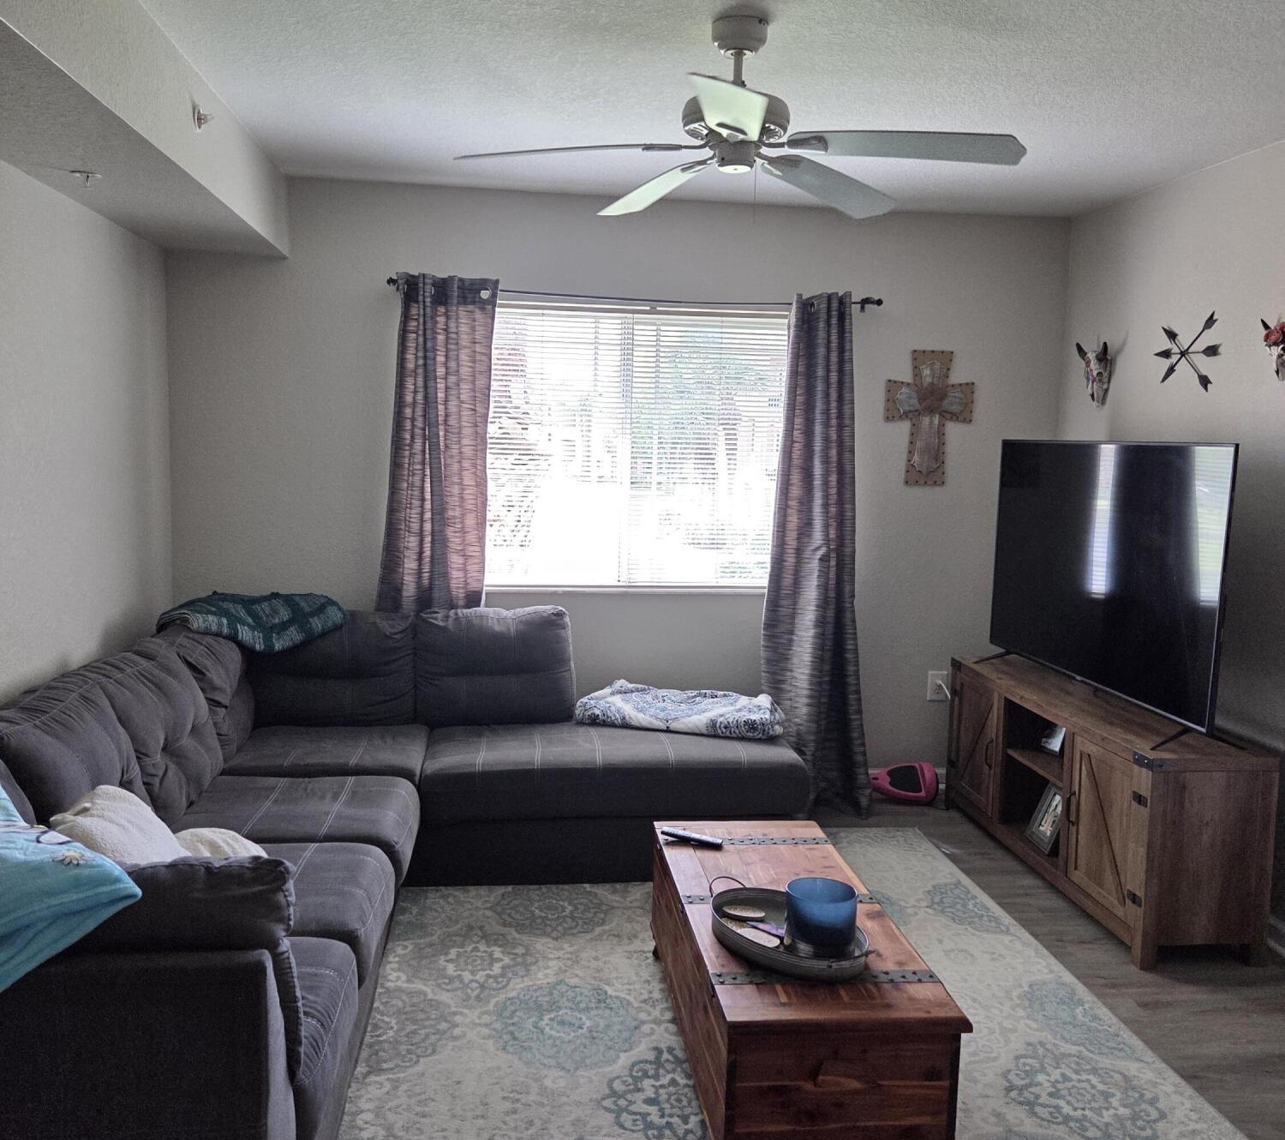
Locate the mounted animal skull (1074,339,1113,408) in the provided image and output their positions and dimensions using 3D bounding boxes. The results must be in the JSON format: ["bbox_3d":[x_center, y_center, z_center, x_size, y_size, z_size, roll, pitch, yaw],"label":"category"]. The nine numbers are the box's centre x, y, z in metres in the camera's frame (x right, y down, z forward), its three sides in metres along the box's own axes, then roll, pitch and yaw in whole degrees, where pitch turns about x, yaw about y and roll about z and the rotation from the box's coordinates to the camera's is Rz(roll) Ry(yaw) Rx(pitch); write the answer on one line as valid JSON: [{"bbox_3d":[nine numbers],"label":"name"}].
[{"bbox_3d":[1.779,-0.772,4.469,0.110,0.250,0.180,1,7,-7],"label":"mounted animal skull"}]

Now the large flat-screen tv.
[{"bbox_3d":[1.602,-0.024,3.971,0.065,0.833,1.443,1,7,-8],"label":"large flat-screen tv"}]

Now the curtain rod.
[{"bbox_3d":[-0.004,-1.088,4.517,2.000,0.060,0.090,1,7,-7],"label":"curtain rod"}]

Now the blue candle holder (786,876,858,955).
[{"bbox_3d":[0.404,0.775,2.557,0.162,0.122,0.162,1,7,-7],"label":"blue candle holder"}]

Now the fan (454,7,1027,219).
[{"bbox_3d":[0.203,-1.087,2.630,1.270,0.350,1.250,1,7,-7],"label":"fan"}]

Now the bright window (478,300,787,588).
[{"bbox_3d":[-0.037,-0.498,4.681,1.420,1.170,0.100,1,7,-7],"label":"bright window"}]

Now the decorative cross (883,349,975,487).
[{"bbox_3d":[1.210,-0.636,4.782,0.375,0.565,0.035,1,7,-7],"label":"decorative cross"}]

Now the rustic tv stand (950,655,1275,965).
[{"bbox_3d":[1.559,0.770,4.024,0.395,0.634,1.450,1,7,-7],"label":"rustic tv stand"}]

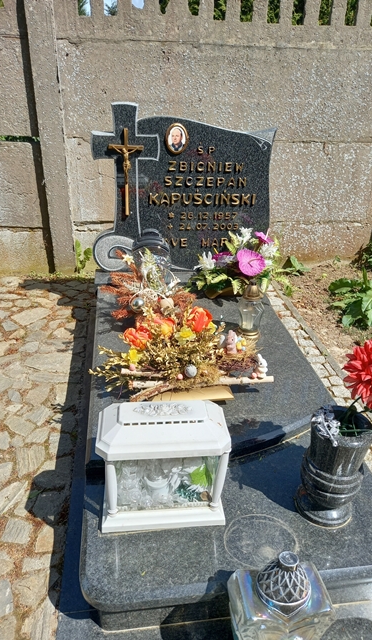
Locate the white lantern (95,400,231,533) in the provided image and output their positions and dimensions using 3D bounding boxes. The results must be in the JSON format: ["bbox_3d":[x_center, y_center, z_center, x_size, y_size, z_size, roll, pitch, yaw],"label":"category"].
[{"bbox_3d":[-0.057,0.353,1.167,0.312,0.302,0.182,-1,27,-5],"label":"white lantern"}]

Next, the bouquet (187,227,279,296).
[{"bbox_3d":[0.205,-0.275,2.222,0.430,0.300,0.280,-2,25,-8],"label":"bouquet"}]

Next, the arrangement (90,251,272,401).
[{"bbox_3d":[-0.051,-0.023,1.802,0.600,0.260,0.720,-2,27,-8],"label":"arrangement"}]

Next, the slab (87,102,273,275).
[{"bbox_3d":[-0.011,-0.611,2.205,0.832,0.757,0.085,-2,25,-7],"label":"slab"}]

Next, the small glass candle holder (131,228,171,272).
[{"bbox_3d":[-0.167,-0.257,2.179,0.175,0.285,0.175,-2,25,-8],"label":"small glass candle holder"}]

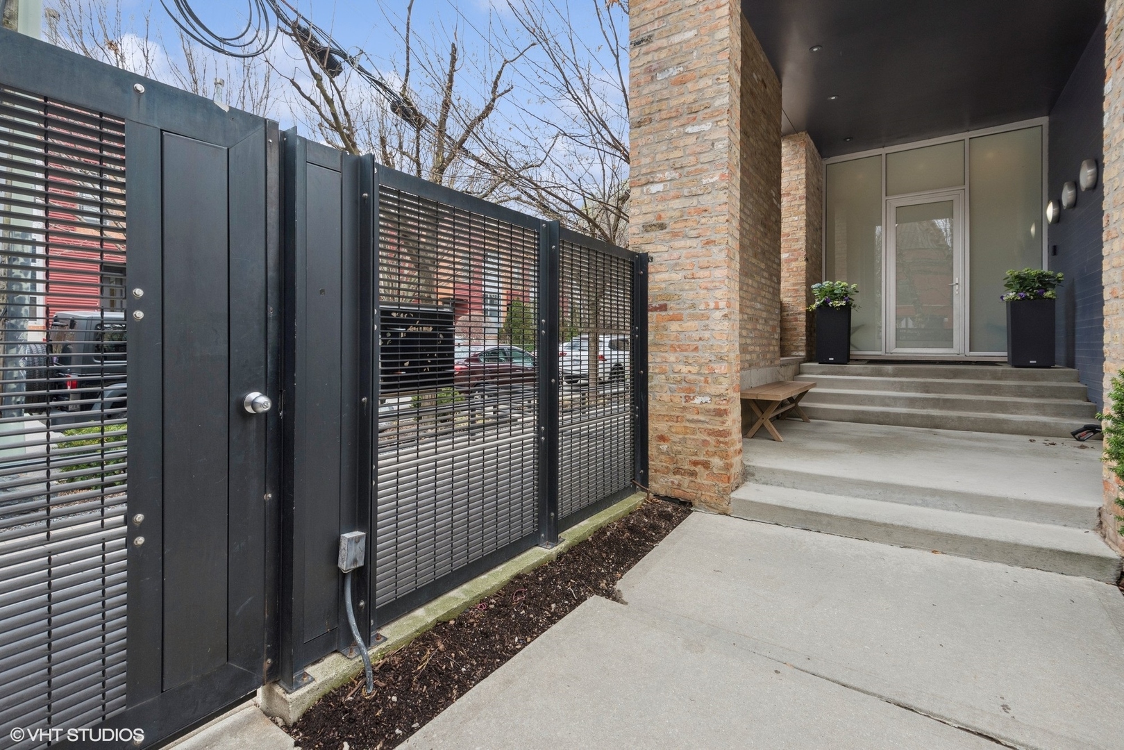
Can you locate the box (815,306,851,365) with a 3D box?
[{"bbox_3d":[3.732,-0.538,6.858,0.380,0.765,0.380,1,2,35],"label":"box"}]

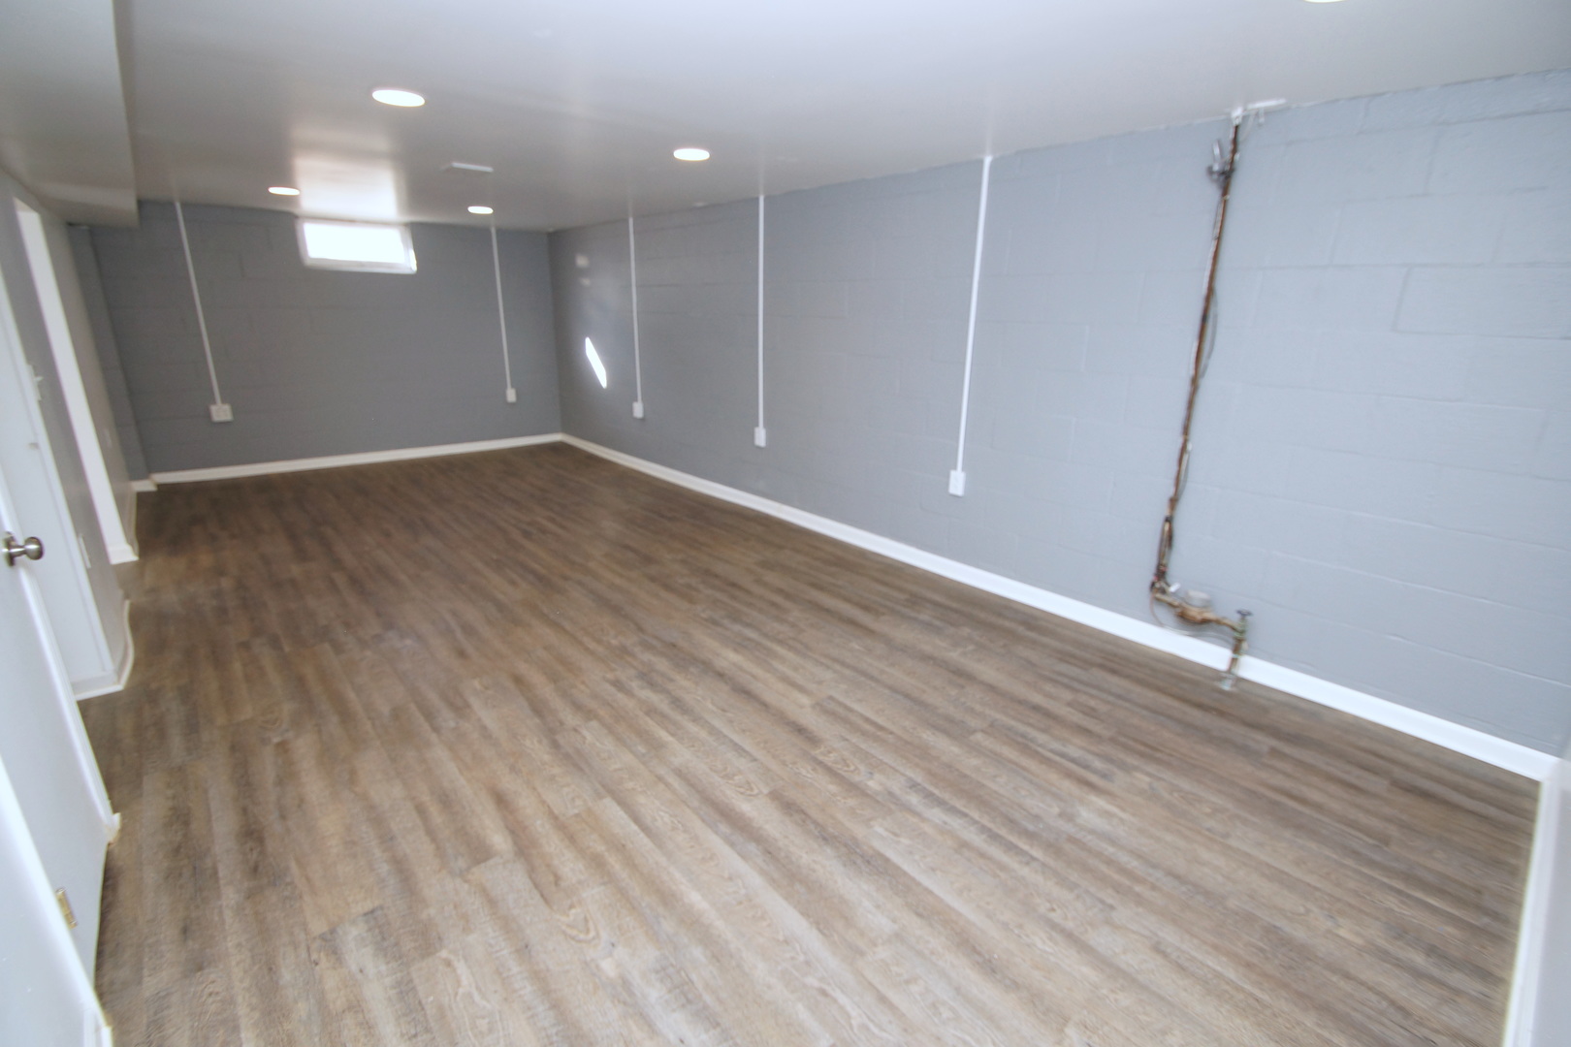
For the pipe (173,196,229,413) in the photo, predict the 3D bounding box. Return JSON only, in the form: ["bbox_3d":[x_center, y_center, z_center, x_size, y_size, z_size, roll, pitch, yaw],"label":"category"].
[{"bbox_3d":[-4.478,-1.591,5.017,0.115,1.614,0.045,-10,21,-36],"label":"pipe"}]

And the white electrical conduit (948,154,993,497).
[{"bbox_3d":[0.915,-0.924,3.261,0.045,1.629,0.082,-15,23,-40],"label":"white electrical conduit"}]

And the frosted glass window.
[{"bbox_3d":[-3.595,-2.335,5.519,0.790,0.370,0.100,-12,22,-35],"label":"frosted glass window"}]

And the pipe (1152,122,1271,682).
[{"bbox_3d":[1.688,-0.390,2.455,0.160,2.070,0.400,-15,24,-40],"label":"pipe"}]

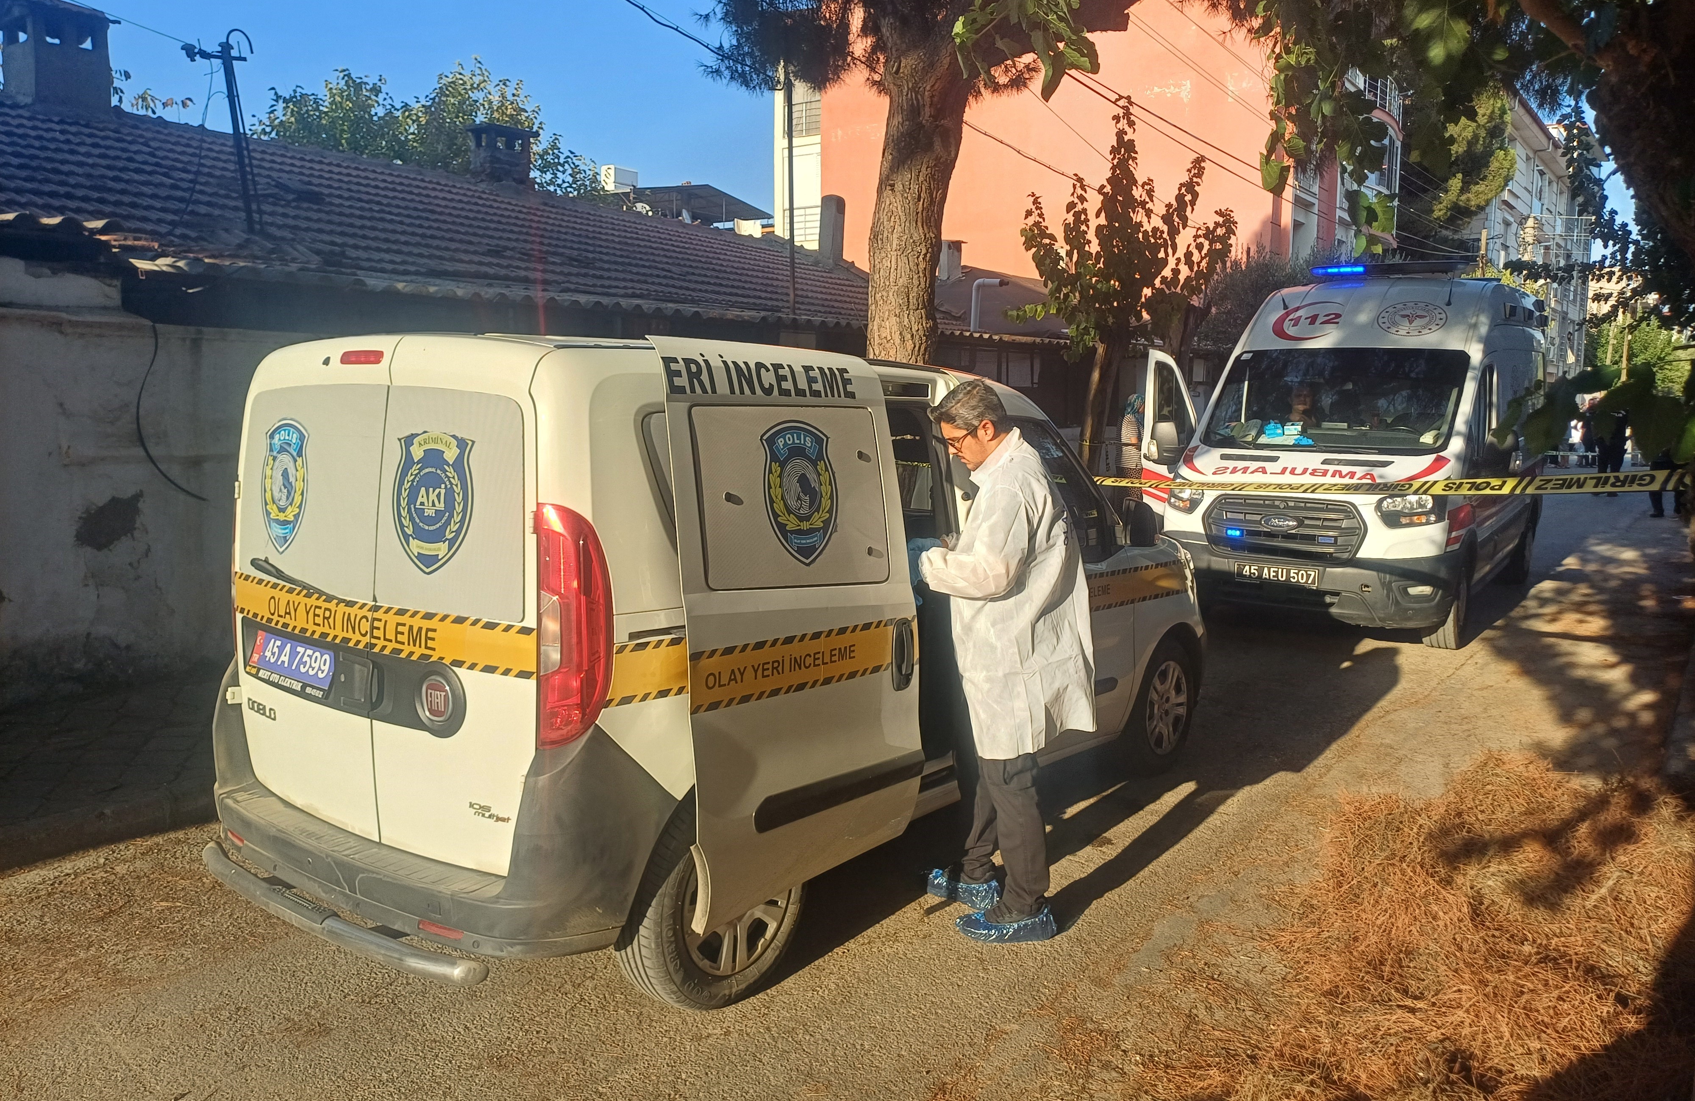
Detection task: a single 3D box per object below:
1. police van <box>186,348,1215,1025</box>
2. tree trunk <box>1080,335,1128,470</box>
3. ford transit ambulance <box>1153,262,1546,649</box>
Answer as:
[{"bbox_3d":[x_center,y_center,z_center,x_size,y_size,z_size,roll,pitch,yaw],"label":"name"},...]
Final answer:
[{"bbox_3d":[-0.040,0.144,4.870,1.900,1.850,4.390,6,9,38],"label":"police van"},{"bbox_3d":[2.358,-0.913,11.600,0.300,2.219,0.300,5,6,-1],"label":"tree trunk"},{"bbox_3d":[4.550,-0.941,10.460,2.180,2.760,5.980,6,9,35],"label":"ford transit ambulance"}]

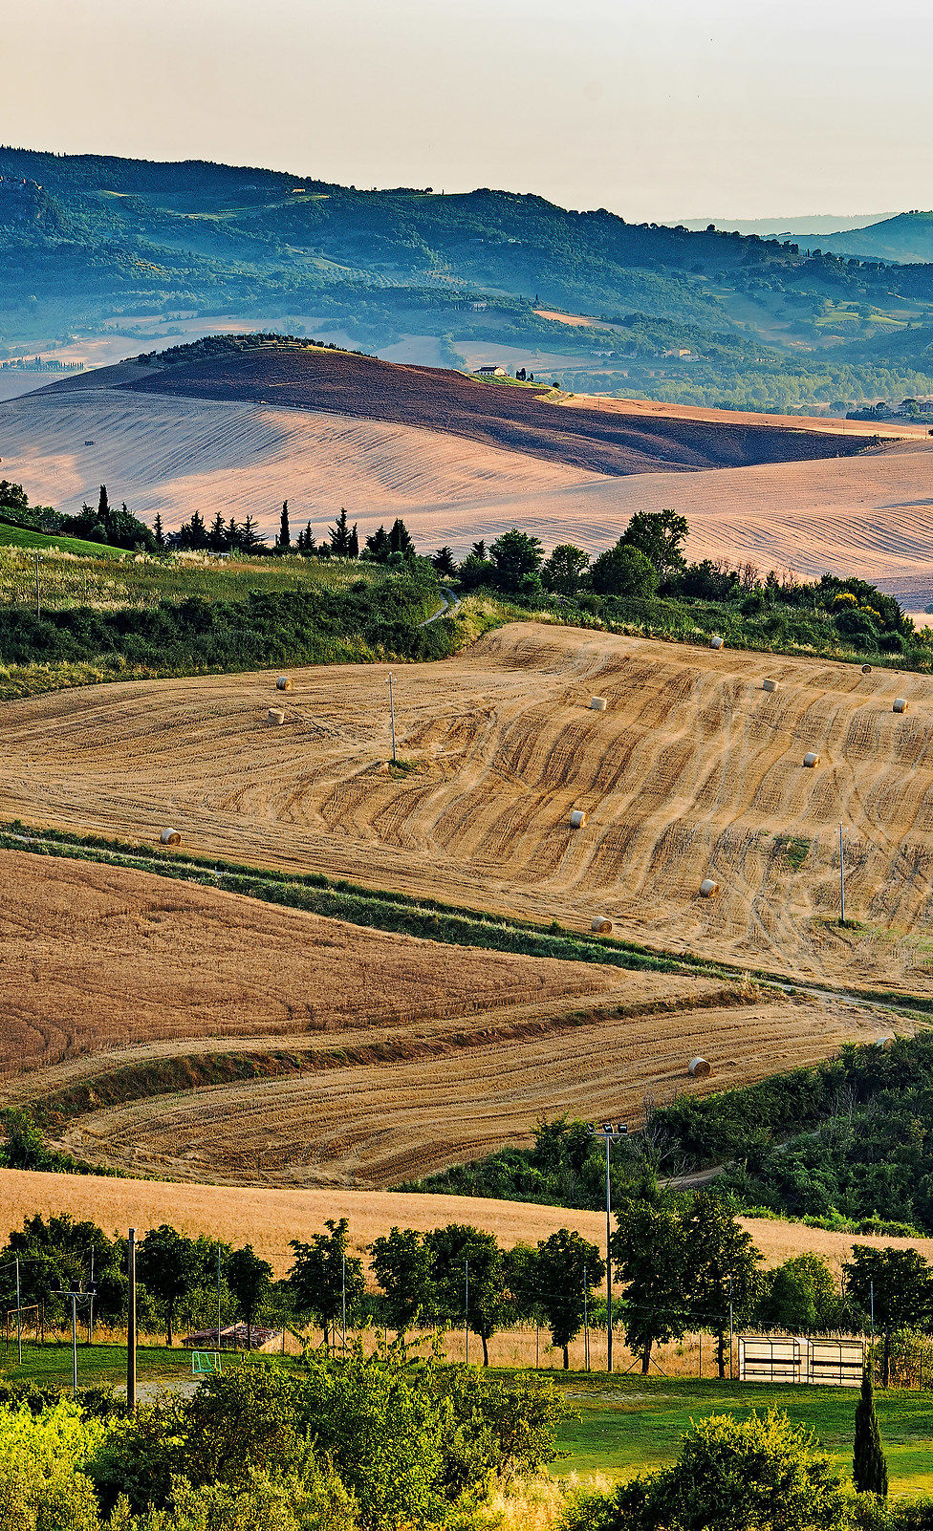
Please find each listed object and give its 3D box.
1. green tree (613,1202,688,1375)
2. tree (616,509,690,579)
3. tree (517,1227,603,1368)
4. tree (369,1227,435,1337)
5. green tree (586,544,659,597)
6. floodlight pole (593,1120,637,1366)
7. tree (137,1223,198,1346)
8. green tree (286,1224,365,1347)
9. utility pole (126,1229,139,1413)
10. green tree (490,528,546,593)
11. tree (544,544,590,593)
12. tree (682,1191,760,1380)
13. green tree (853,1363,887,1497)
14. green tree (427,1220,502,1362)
[{"bbox_3d":[9.143,26.006,387.000,3.920,8.790,3.920,0,4,0],"label":"green tree"},{"bbox_3d":[24.213,-28.078,1015.000,9.830,10.580,9.830,0,4,0],"label":"tree"},{"bbox_3d":[4.730,26.740,390.500,4.320,6.930,4.190,0,4,0],"label":"tree"},{"bbox_3d":[-3.260,26.690,392.500,3.350,6.790,3.250,0,4,0],"label":"tree"},{"bbox_3d":[19.250,-23.900,960.000,9.070,7.080,8.800,0,4,0],"label":"green tree"},{"bbox_3d":[7.333,24.016,388.000,2.150,12.500,0.500,1,4,22],"label":"floodlight pole"},{"bbox_3d":[-15.619,27.186,407.000,3.380,6.460,3.380,0,4,0],"label":"tree"},{"bbox_3d":[-7.130,26.520,394.000,4.000,6.990,3.880,0,4,0],"label":"green tree"},{"bbox_3d":[-15.790,26.680,368.000,0.420,9.400,0.420,0,4,0],"label":"utility pole"},{"bbox_3d":[6.626,-26.165,1000.000,7.260,8.800,7.260,0,4,0],"label":"green tree"},{"bbox_3d":[12.792,-25.243,1000.000,5.990,6.490,5.990,0,4,0],"label":"tree"},{"bbox_3d":[12.544,25.872,386.000,4.180,9.170,4.180,0,4,0],"label":"tree"},{"bbox_3d":[18.080,29.810,349.000,1.490,6.360,1.440,0,4,0],"label":"green tree"},{"bbox_3d":[-0.050,26.620,391.000,3.790,7.120,3.670,0,4,0],"label":"green tree"}]

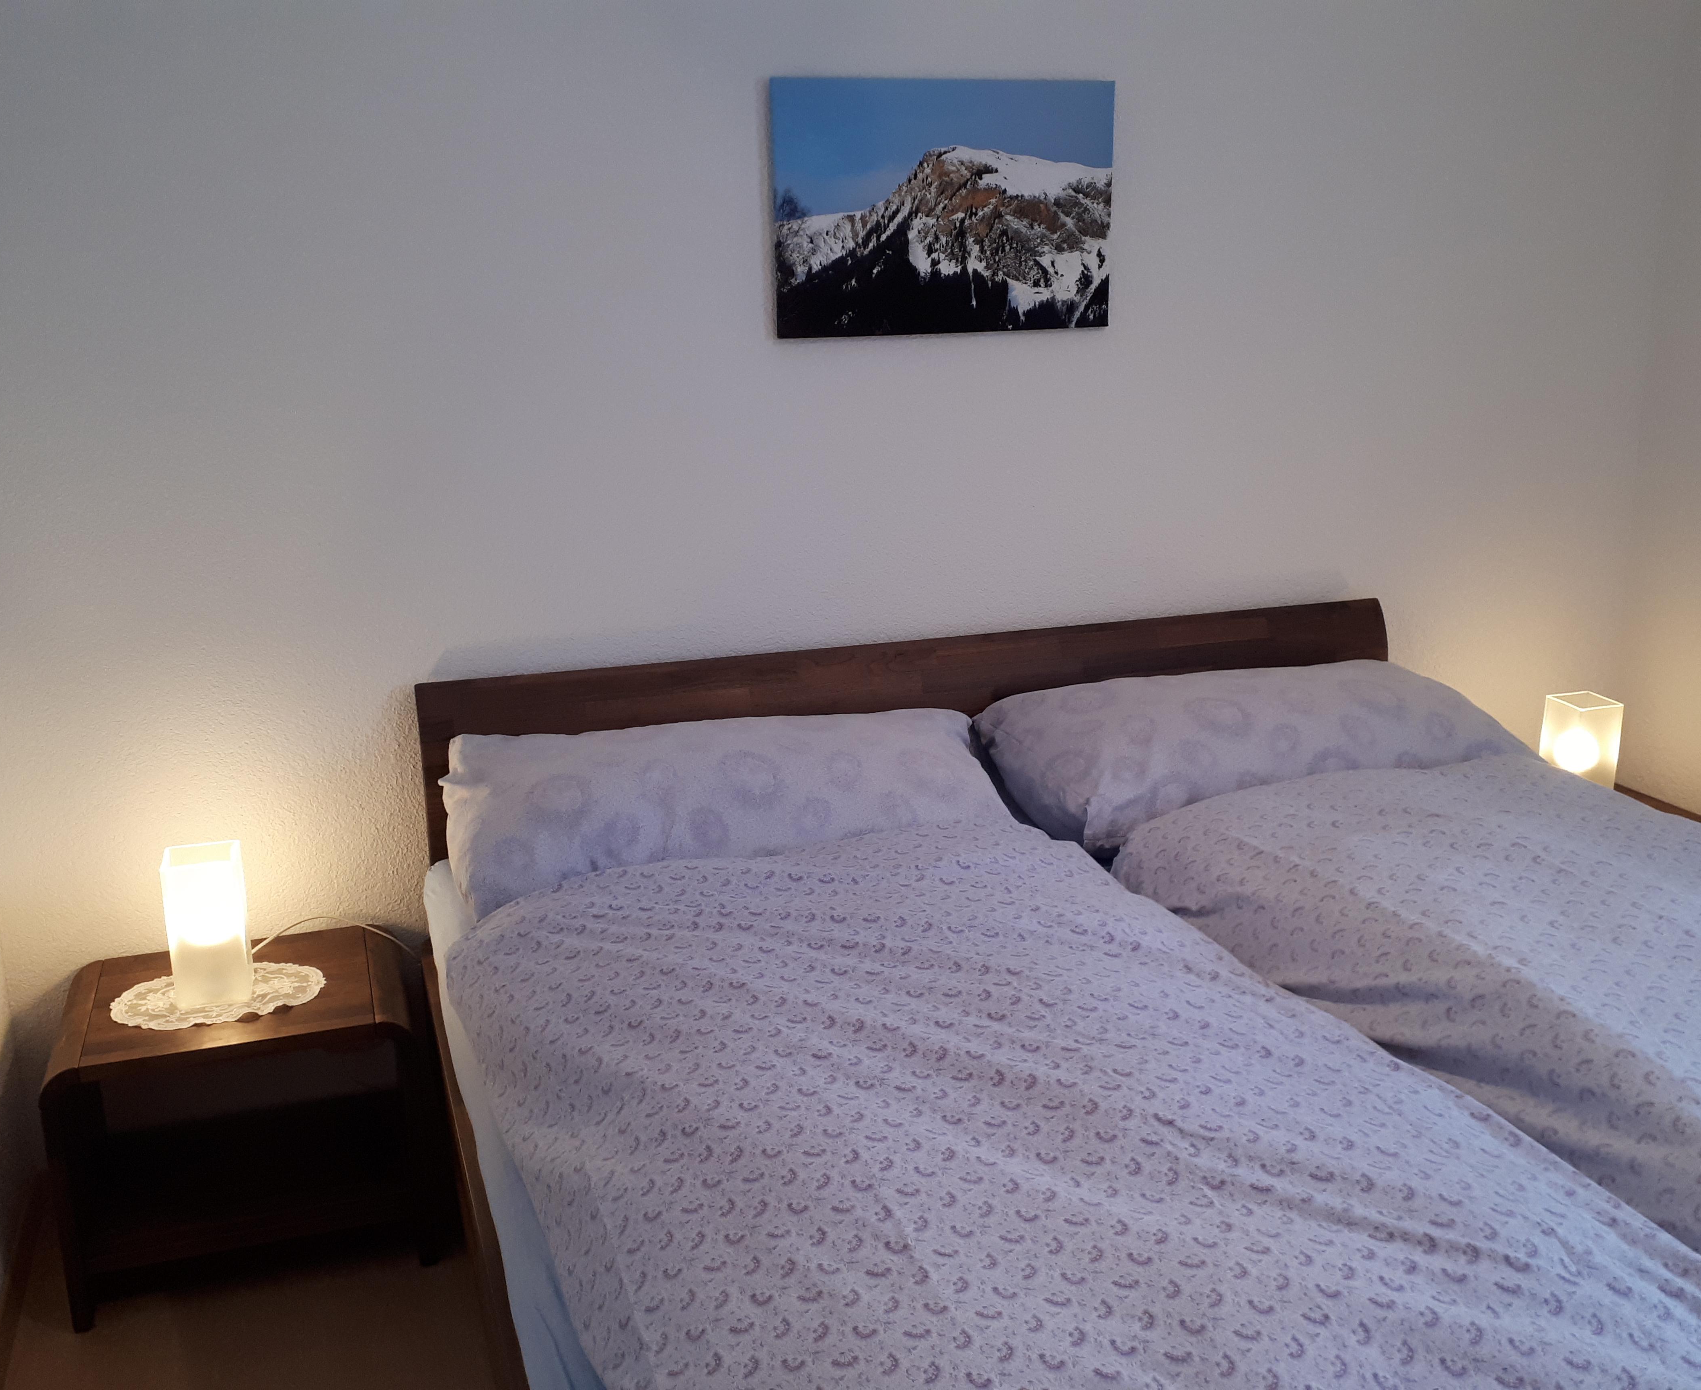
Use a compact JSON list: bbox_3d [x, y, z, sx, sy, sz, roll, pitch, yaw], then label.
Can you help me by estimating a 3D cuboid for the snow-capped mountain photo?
[{"bbox_3d":[0.162,-0.806,2.398,0.610,0.395,0.020,-7,17,-20],"label":"snow-capped mountain photo"}]

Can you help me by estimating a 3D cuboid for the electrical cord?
[{"bbox_3d":[-0.808,0.391,2.261,0.258,0.109,0.089,-6,17,-20],"label":"electrical cord"}]

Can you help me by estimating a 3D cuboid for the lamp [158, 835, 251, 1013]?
[{"bbox_3d":[-0.932,0.331,2.102,0.098,0.215,0.098,-5,16,-18],"label":"lamp"}]

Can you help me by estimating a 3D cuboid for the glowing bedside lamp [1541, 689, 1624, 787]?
[{"bbox_3d":[1.462,0.113,2.903,0.098,0.215,0.098,-4,16,-15],"label":"glowing bedside lamp"}]

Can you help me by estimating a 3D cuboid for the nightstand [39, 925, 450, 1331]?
[{"bbox_3d":[-0.906,0.629,2.183,0.484,0.403,0.342,-6,17,-20],"label":"nightstand"}]

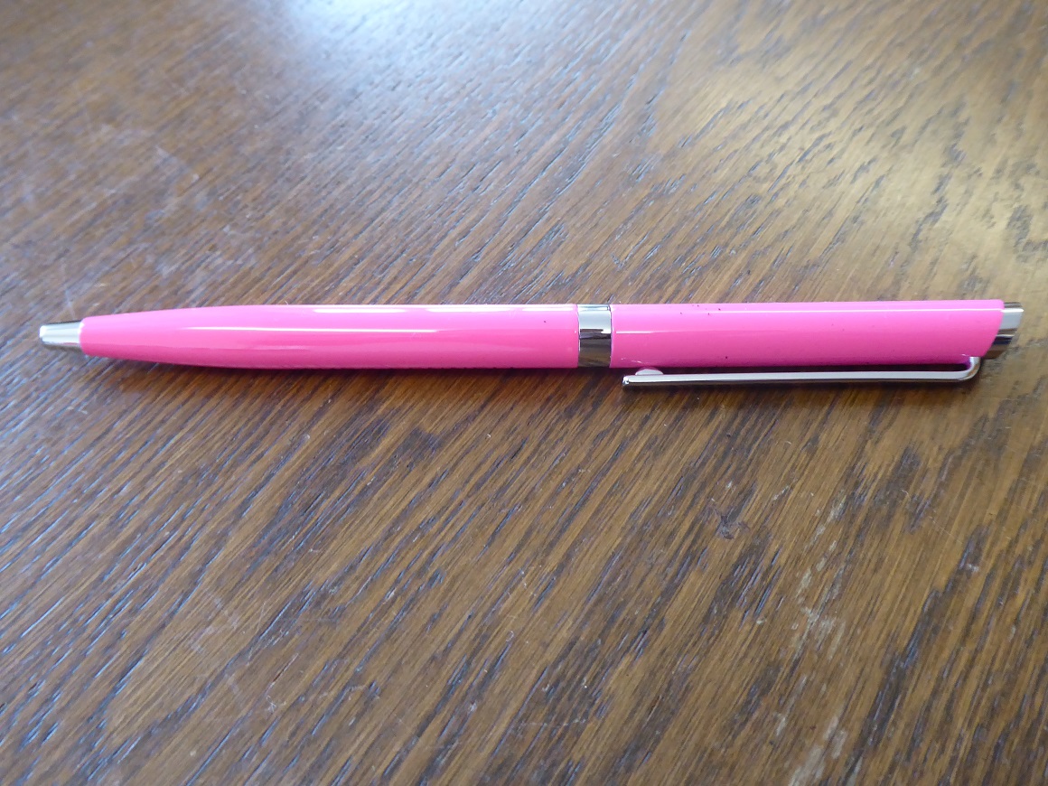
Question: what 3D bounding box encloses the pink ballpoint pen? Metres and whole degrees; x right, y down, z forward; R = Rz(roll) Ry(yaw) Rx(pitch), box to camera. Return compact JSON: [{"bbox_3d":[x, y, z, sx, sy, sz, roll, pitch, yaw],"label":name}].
[{"bbox_3d":[0.001,-0.007,0.122,0.138,0.009,0.011,0,56,0],"label":"pink ballpoint pen"}]

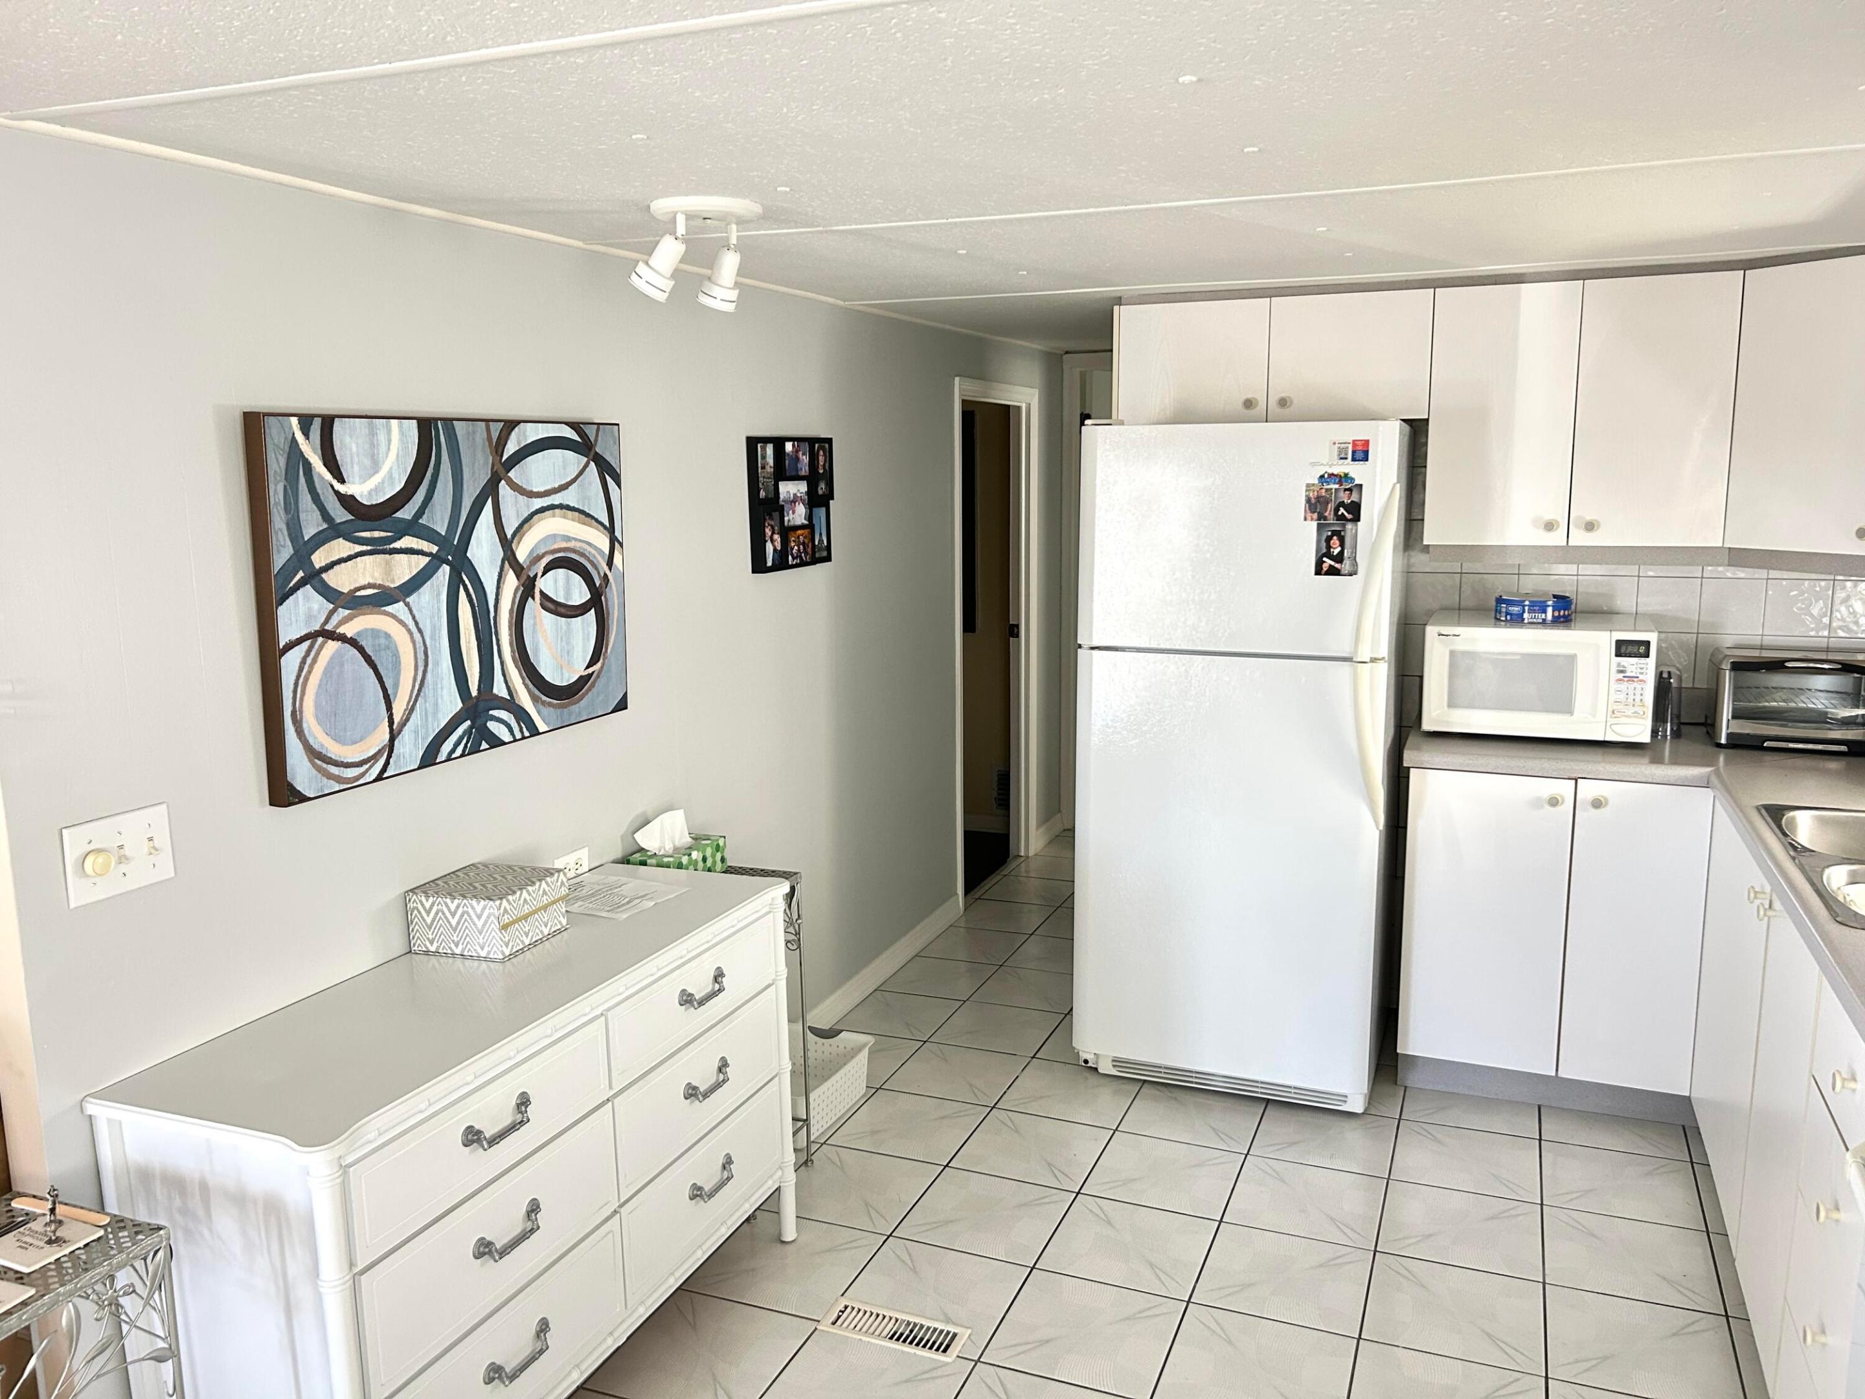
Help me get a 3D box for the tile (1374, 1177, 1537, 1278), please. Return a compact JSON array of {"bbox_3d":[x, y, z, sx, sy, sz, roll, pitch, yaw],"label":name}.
[{"bbox_3d":[1.145,1.147,3.033,0.320,0.010,0.320,3,11,22],"label":"tile"}]

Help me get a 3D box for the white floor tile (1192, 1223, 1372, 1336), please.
[{"bbox_3d":[0.721,1.181,2.861,0.320,0.010,0.320,3,11,22],"label":"white floor tile"}]

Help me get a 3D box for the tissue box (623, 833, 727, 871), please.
[{"bbox_3d":[-0.578,0.373,3.161,0.117,0.081,0.231,3,11,22],"label":"tissue box"}]

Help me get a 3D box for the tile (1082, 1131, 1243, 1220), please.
[{"bbox_3d":[0.546,1.115,3.292,0.321,0.010,0.321,3,10,22],"label":"tile"}]

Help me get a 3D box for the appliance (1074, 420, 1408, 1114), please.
[{"bbox_3d":[0.868,0.125,3.860,0.774,1.744,0.782,3,10,22],"label":"appliance"}]

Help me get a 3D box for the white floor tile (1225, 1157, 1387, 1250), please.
[{"bbox_3d":[0.845,1.129,3.156,0.320,0.010,0.320,3,11,22],"label":"white floor tile"}]

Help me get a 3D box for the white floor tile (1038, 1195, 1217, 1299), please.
[{"bbox_3d":[0.422,1.167,2.995,0.321,0.010,0.321,3,10,22],"label":"white floor tile"}]

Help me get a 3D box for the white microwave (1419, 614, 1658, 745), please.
[{"bbox_3d":[1.627,-0.065,3.780,0.541,0.292,0.384,3,11,22],"label":"white microwave"}]

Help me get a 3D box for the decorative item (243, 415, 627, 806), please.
[{"bbox_3d":[-0.860,-0.207,2.609,0.040,0.614,0.923,3,11,22],"label":"decorative item"}]

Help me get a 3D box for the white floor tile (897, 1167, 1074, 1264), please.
[{"bbox_3d":[0.121,1.149,3.118,0.321,0.010,0.321,3,10,22],"label":"white floor tile"}]

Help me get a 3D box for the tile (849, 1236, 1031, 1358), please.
[{"bbox_3d":[-0.003,1.198,2.812,0.320,0.010,0.320,3,11,22],"label":"tile"}]

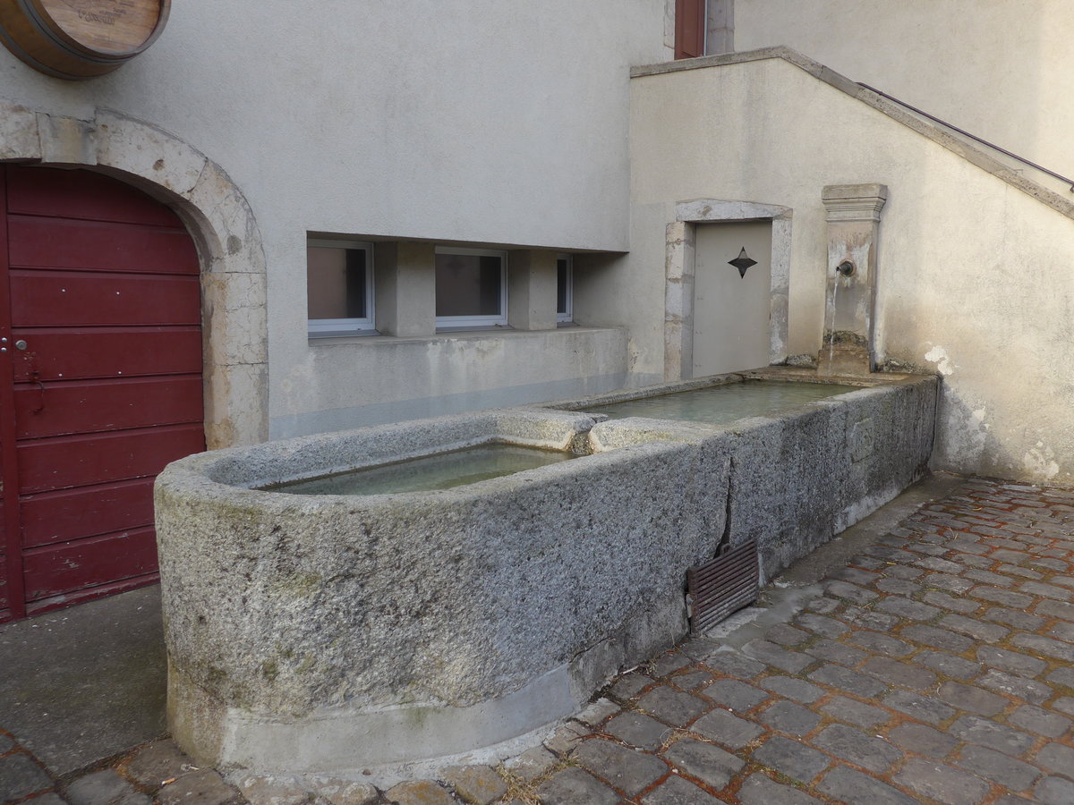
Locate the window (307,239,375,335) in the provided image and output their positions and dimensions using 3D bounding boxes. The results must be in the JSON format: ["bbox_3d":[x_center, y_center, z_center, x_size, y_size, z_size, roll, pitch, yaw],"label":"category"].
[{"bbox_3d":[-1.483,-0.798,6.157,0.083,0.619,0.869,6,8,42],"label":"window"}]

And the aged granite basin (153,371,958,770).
[{"bbox_3d":[0.777,0.353,4.583,1.233,0.740,5.688,5,7,33],"label":"aged granite basin"}]

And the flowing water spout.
[{"bbox_3d":[2.320,-0.907,6.700,0.407,1.378,0.266,4,7,32],"label":"flowing water spout"}]

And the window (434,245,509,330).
[{"bbox_3d":[-0.599,-0.911,7.135,0.083,0.606,0.967,6,8,42],"label":"window"}]

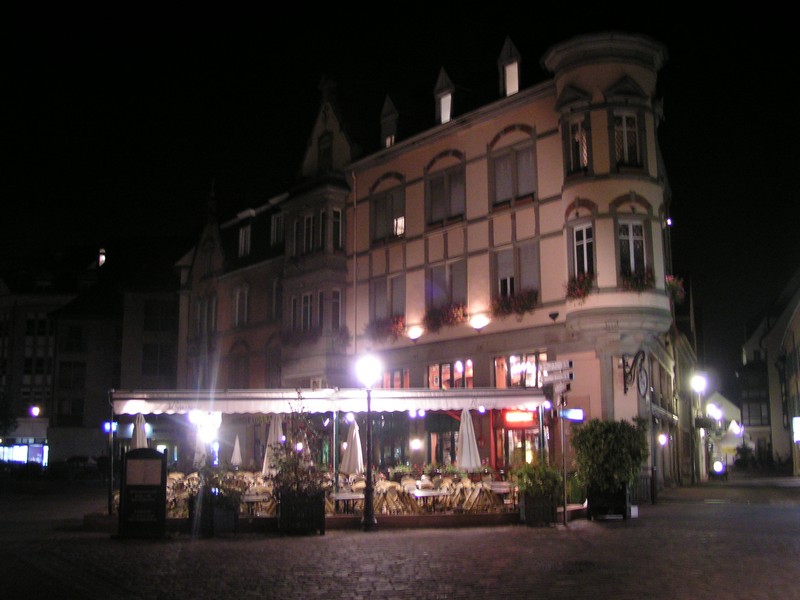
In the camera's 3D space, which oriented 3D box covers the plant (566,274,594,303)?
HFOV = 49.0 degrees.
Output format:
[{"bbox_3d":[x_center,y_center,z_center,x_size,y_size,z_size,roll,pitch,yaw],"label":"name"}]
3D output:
[{"bbox_3d":[5.352,-0.400,26.039,0.340,0.800,0.880,7,-12,-38],"label":"plant"}]

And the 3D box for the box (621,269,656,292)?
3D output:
[{"bbox_3d":[6.959,-0.569,25.746,0.950,0.620,0.450,1,-10,-7],"label":"box"}]

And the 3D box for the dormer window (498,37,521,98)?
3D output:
[{"bbox_3d":[4.305,-8.317,32.037,0.900,2.456,1.139,7,-12,-38],"label":"dormer window"}]

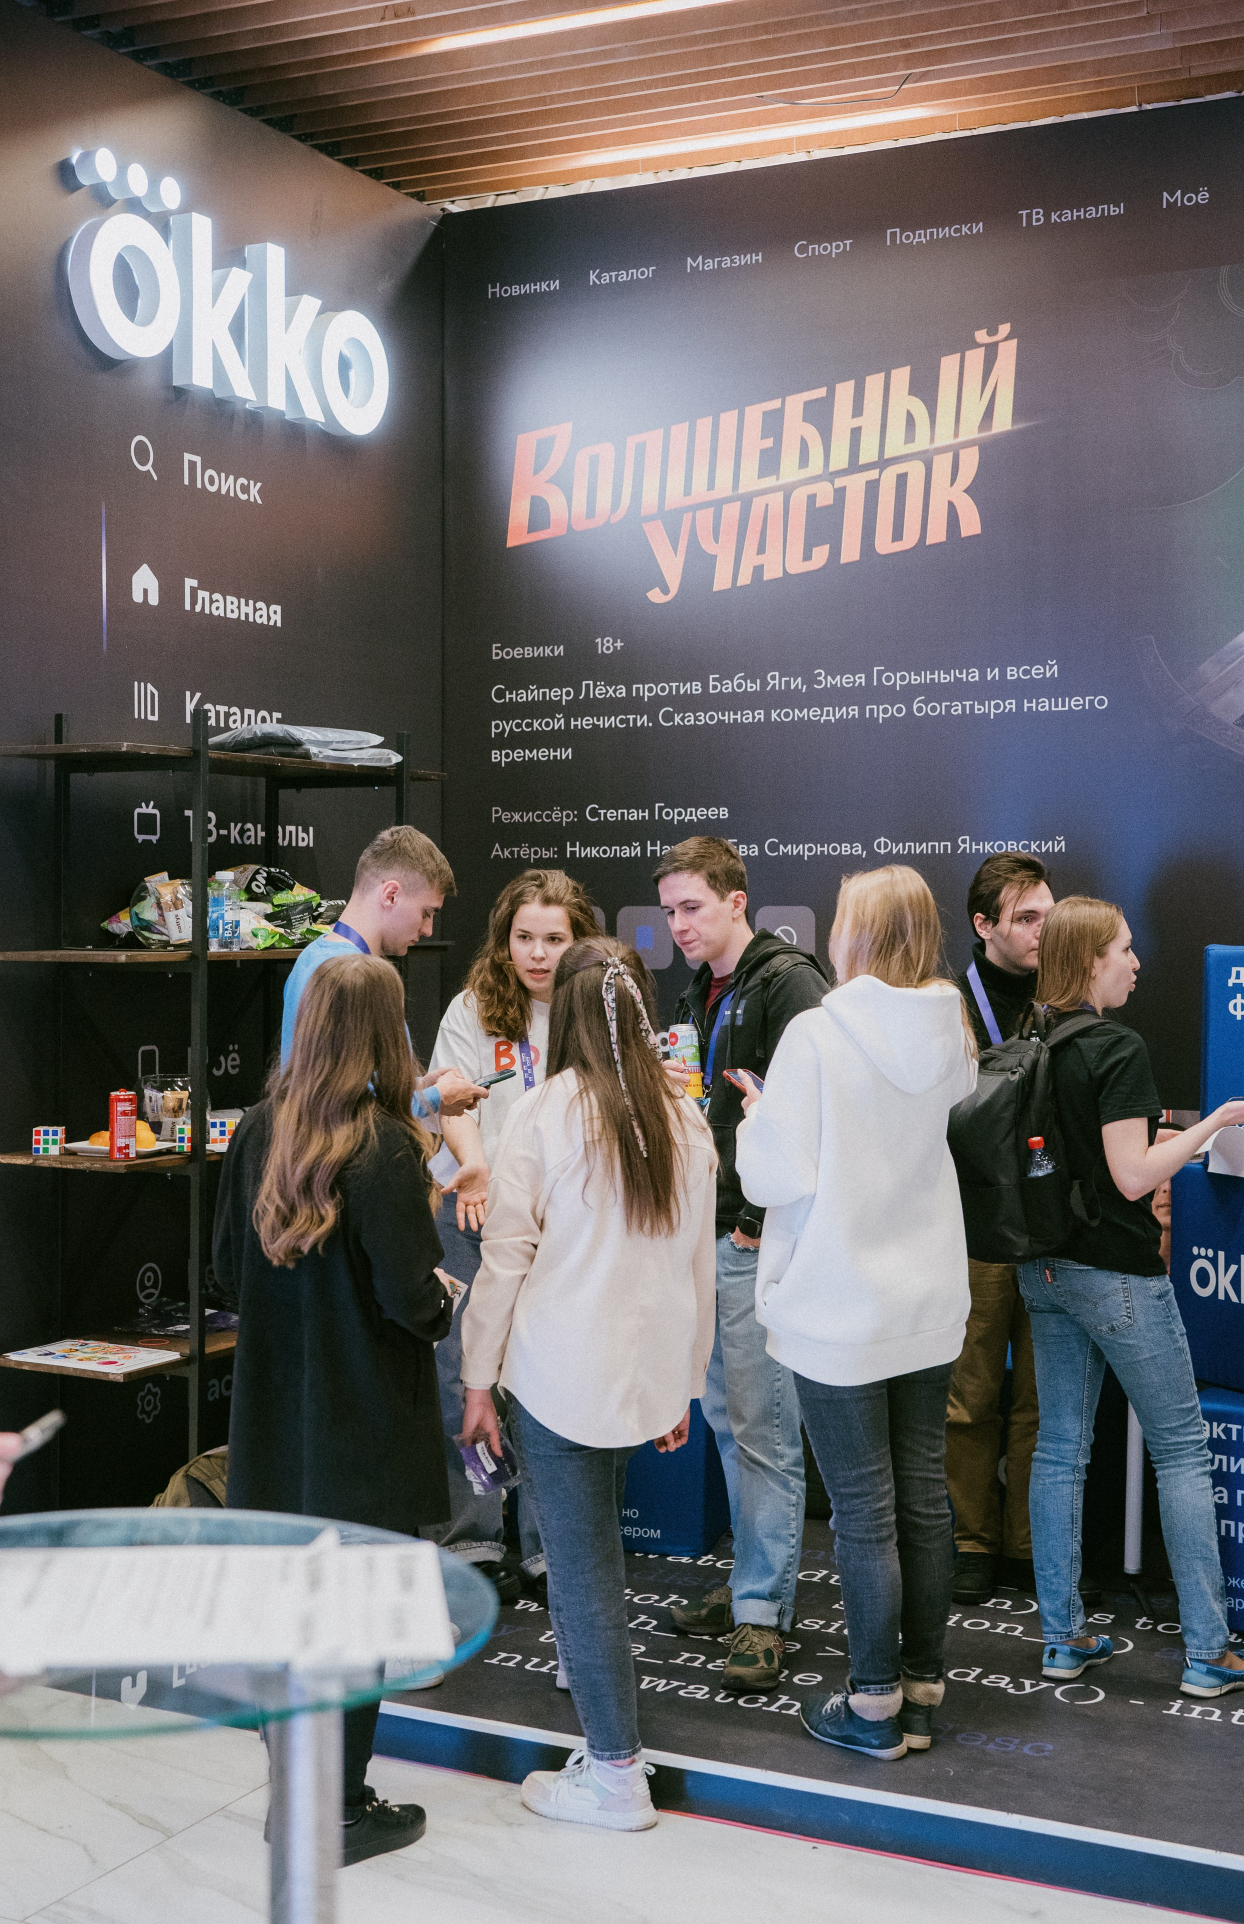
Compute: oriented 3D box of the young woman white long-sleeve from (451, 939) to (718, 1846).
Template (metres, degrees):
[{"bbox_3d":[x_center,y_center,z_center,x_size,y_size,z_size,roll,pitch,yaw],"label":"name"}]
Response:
[{"bbox_3d":[-0.064,0.788,4.340,0.490,1.655,0.440,0,2,-18],"label":"young woman white long-sleeve"}]

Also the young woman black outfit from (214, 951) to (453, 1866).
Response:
[{"bbox_3d":[-0.531,0.799,4.130,0.450,1.640,0.400,1,2,32],"label":"young woman black outfit"}]

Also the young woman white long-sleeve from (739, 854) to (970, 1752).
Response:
[{"bbox_3d":[0.462,0.661,4.360,0.460,1.685,0.400,-1,2,-36],"label":"young woman white long-sleeve"}]

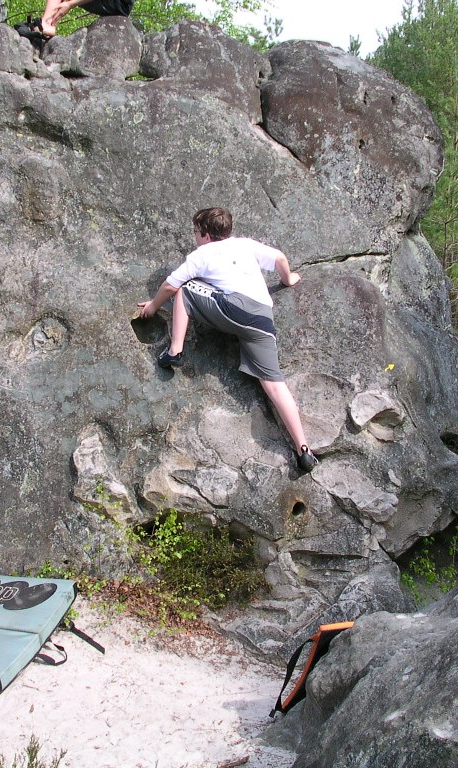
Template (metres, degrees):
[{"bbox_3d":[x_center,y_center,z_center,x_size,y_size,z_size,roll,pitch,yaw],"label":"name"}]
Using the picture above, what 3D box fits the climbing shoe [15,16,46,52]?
[{"bbox_3d":[-1.095,-1.953,6.100,0.230,0.120,0.100,2,10,12],"label":"climbing shoe"}]

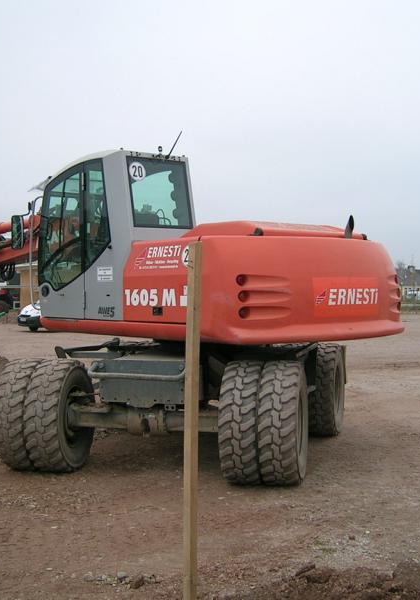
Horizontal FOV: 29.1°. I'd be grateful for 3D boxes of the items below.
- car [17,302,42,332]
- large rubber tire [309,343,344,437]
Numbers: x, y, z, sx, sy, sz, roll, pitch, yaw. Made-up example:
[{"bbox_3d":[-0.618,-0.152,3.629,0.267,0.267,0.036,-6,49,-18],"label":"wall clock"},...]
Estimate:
[{"bbox_3d":[-5.649,0.475,32.510,4.000,1.580,1.680,-1,1,-39],"label":"car"},{"bbox_3d":[1.352,1.040,9.360,0.280,1.060,1.060,0,1,17],"label":"large rubber tire"}]

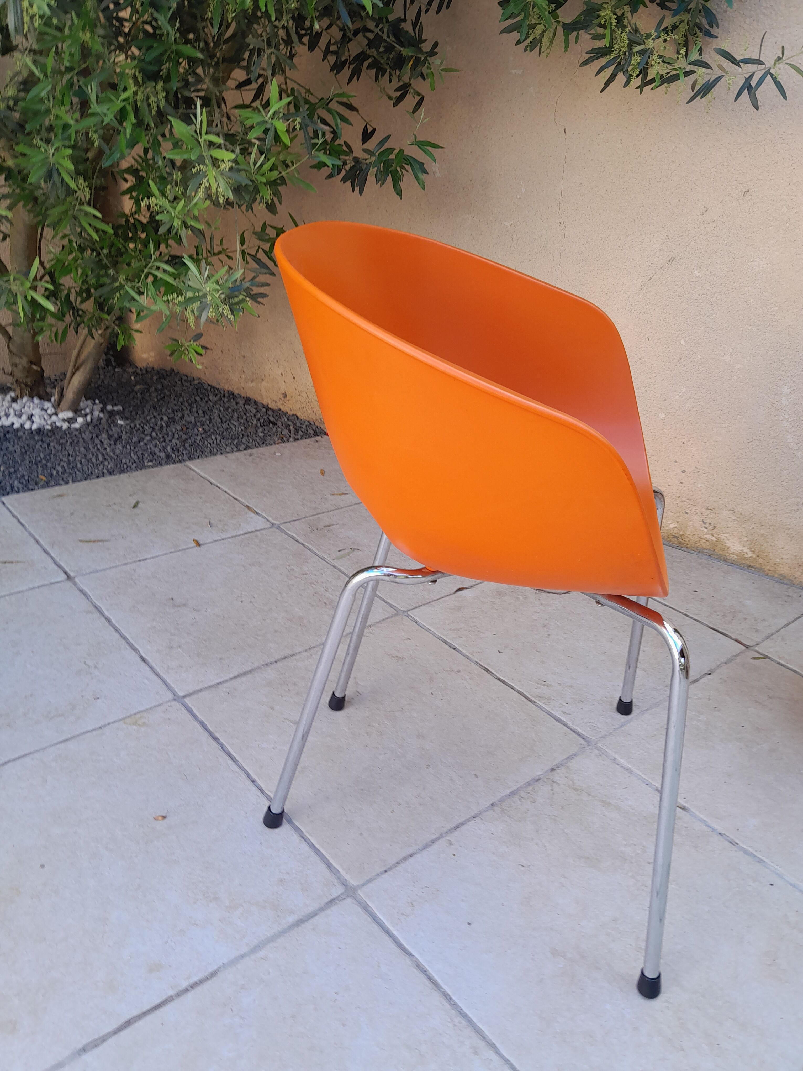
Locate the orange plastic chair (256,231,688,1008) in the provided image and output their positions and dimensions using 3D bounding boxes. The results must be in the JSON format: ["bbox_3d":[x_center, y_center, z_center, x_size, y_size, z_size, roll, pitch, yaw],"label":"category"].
[{"bbox_3d":[0.104,0.030,0.963,0.499,0.712,0.577,9,26,10],"label":"orange plastic chair"}]

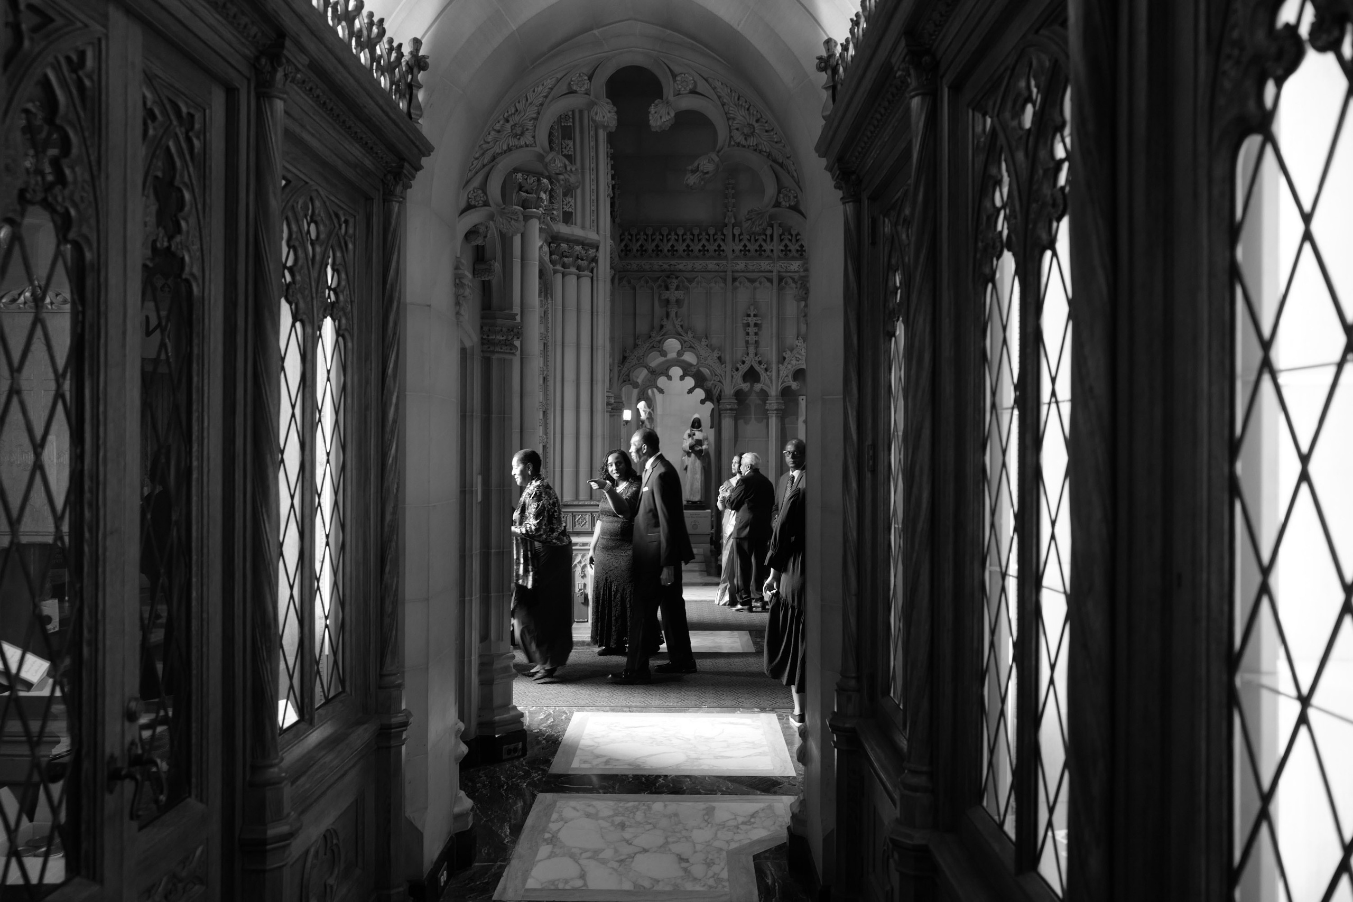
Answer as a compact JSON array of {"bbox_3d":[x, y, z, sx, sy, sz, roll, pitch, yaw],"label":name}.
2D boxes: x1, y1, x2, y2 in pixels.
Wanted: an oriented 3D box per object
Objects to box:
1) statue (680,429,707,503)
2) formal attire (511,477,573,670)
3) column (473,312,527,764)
[{"bbox_3d":[0.225,0.160,13.200,0.330,1.030,0.280,0,0,1],"label":"statue"},{"bbox_3d":[-0.989,0.885,7.600,0.480,1.380,0.500,0,0,-6],"label":"formal attire"},{"bbox_3d":[-0.945,0.445,5.600,0.290,2.340,0.290,0,0,1],"label":"column"}]

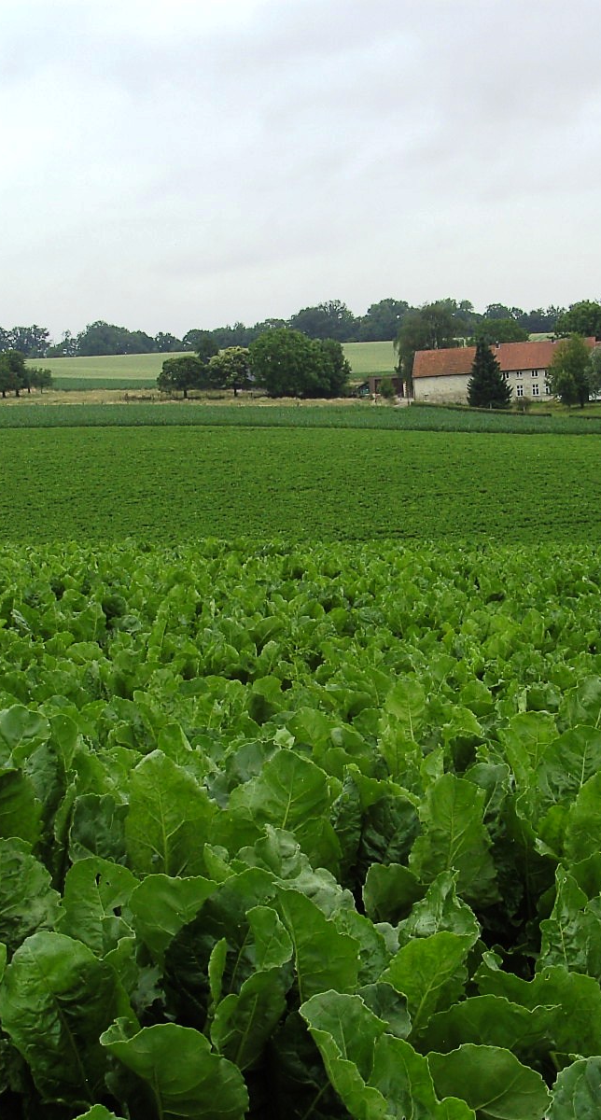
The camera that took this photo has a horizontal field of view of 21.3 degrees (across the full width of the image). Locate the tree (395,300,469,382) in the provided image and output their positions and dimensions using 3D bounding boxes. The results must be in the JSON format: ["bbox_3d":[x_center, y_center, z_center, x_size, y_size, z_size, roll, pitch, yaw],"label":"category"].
[{"bbox_3d":[24.800,-40.080,303.000,13.950,17.940,13.530,-3,5,5],"label":"tree"}]

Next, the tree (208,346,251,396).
[{"bbox_3d":[-12.710,-33.750,285.000,7.710,8.960,7.480,-3,5,-2],"label":"tree"}]

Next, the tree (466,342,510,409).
[{"bbox_3d":[28.480,-28.030,242.000,6.900,10.260,6.900,0,2,0],"label":"tree"}]

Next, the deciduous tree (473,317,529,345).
[{"bbox_3d":[40.340,-41.280,320.000,11.230,14.500,10.890,-2,5,7],"label":"deciduous tree"}]

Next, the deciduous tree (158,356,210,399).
[{"bbox_3d":[-18.800,-29.380,256.000,8.230,6.920,7.820,0,2,0],"label":"deciduous tree"}]

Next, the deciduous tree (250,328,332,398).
[{"bbox_3d":[-1.500,-31.710,256.000,13.280,11.230,12.620,0,2,0],"label":"deciduous tree"}]

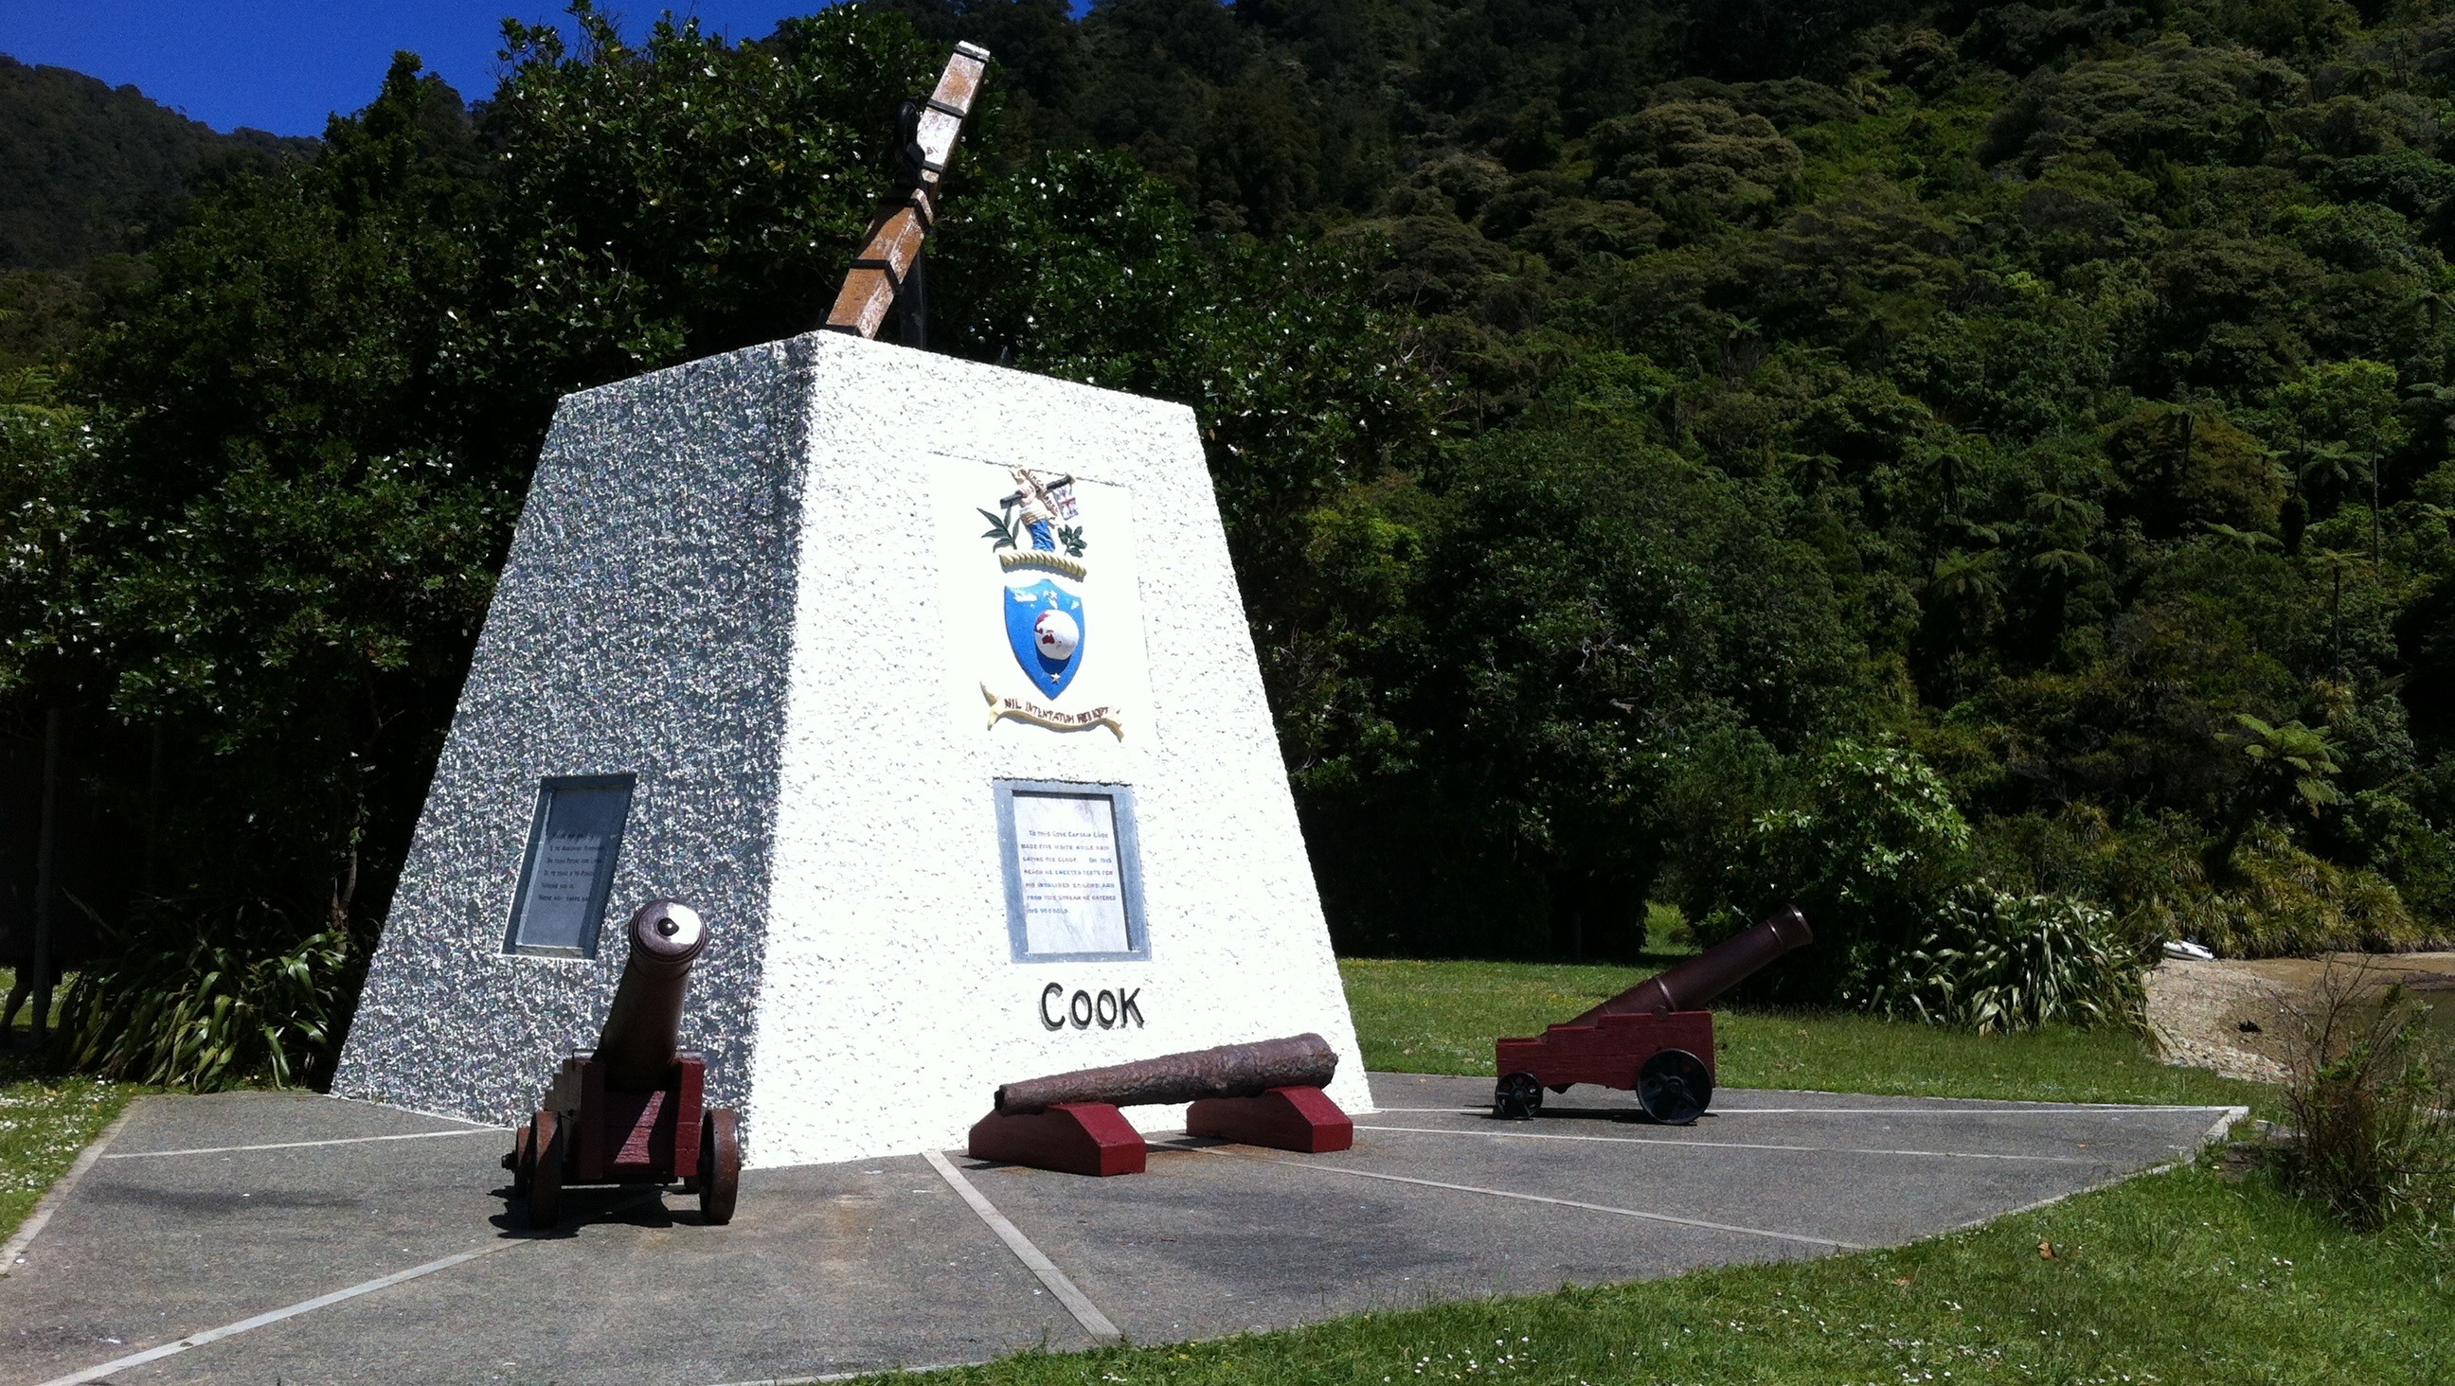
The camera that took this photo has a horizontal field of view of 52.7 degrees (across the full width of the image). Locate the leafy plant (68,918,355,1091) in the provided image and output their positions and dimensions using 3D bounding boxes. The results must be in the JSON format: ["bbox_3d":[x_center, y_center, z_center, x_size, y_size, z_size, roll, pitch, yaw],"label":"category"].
[{"bbox_3d":[-6.736,2.036,16.540,1.950,1.080,1.600,3,-4,-22],"label":"leafy plant"}]

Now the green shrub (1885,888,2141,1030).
[{"bbox_3d":[7.934,2.635,25.103,2.600,1.500,2.200,0,-4,18],"label":"green shrub"}]

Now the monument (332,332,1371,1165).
[{"bbox_3d":[-2.338,0.354,15.863,4.672,4.506,4.672,5,-5,-44],"label":"monument"}]

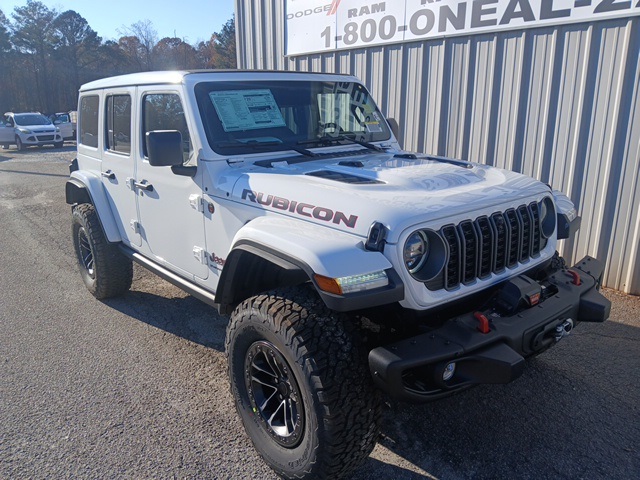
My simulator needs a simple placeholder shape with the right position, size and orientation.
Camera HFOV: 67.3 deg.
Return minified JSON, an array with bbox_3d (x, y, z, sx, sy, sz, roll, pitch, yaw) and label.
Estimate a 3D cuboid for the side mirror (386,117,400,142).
[{"bbox_3d":[0.623,-0.864,3.832,0.200,0.200,0.110,-13,19,-38],"label":"side mirror"}]

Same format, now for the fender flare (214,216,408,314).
[{"bbox_3d":[-0.118,0.183,2.131,0.300,0.440,1.080,-13,19,-38],"label":"fender flare"}]

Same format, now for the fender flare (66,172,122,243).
[{"bbox_3d":[-2.070,-0.349,4.360,0.180,0.510,1.070,-13,19,-38],"label":"fender flare"}]

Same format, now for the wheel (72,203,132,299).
[{"bbox_3d":[-2.007,0.085,4.494,0.320,0.870,0.870,-13,19,-38],"label":"wheel"}]

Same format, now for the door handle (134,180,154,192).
[{"bbox_3d":[-1.230,-0.367,3.386,0.070,0.060,0.220,-13,19,-38],"label":"door handle"}]

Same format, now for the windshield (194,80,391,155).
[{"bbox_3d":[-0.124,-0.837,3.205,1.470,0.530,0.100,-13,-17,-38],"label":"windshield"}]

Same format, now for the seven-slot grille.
[{"bbox_3d":[0.819,0.012,2.256,0.900,0.340,0.100,-13,19,-38],"label":"seven-slot grille"}]

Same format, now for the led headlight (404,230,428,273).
[{"bbox_3d":[0.392,0.055,1.998,0.195,0.195,0.110,-13,19,-38],"label":"led headlight"}]

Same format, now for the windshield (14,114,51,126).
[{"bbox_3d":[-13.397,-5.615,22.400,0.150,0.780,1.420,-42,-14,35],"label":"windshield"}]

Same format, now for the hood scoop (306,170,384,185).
[{"bbox_3d":[0.117,-0.306,2.381,0.190,0.050,0.480,-13,19,-38],"label":"hood scoop"}]

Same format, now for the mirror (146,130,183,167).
[{"bbox_3d":[-0.853,-0.501,2.643,0.195,0.195,0.110,-13,19,-38],"label":"mirror"}]

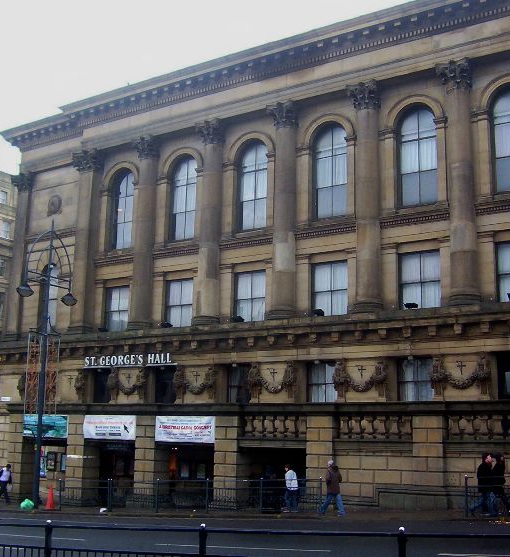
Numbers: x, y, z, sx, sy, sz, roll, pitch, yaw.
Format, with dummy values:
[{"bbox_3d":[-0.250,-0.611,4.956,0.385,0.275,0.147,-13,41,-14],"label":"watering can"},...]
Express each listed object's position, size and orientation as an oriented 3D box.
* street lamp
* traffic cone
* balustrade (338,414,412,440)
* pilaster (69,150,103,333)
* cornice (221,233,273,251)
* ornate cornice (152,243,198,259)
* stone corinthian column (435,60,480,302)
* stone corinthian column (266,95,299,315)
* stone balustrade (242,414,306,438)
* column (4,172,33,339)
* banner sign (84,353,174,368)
[{"bbox_3d":[-8.826,3.474,32.256,0.720,11.850,2.950,-6,-14,31],"label":"street lamp"},{"bbox_3d":[-8.001,8.568,30.099,0.400,0.960,0.400,-6,-14,31],"label":"traffic cone"},{"bbox_3d":[4.249,5.215,26.883,2.970,0.950,0.380,-6,-14,31],"label":"balustrade"},{"bbox_3d":[-9.067,-1.899,40.907,1.200,10.000,1.120,-6,-14,31],"label":"pilaster"},{"bbox_3d":[-0.406,-1.664,34.641,2.700,0.470,0.450,-6,-14,32],"label":"cornice"},{"bbox_3d":[-3.597,-1.282,36.811,2.950,0.480,0.400,-6,-14,31],"label":"ornate cornice"},{"bbox_3d":[7.849,-3.757,29.589,1.220,9.700,1.000,-6,-14,32],"label":"stone corinthian column"},{"bbox_3d":[1.208,-3.028,33.749,1.220,9.700,1.000,-6,-14,32],"label":"stone corinthian column"},{"bbox_3d":[0.821,5.516,28.670,2.900,0.920,0.350,-6,-14,31],"label":"stone balustrade"},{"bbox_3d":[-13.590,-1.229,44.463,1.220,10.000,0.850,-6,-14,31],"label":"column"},{"bbox_3d":[-5.921,3.841,36.034,5.700,0.570,0.200,-6,-14,32],"label":"banner sign"}]

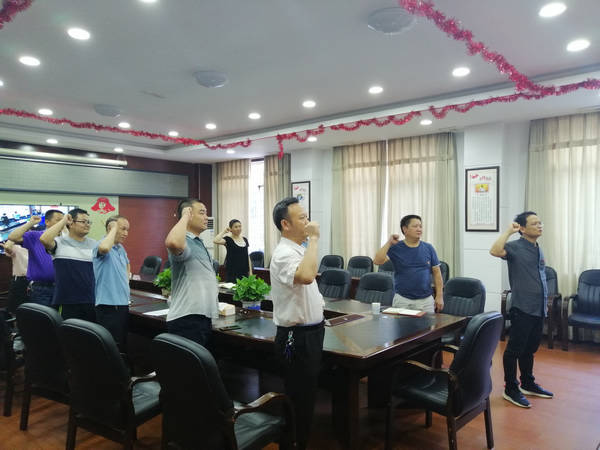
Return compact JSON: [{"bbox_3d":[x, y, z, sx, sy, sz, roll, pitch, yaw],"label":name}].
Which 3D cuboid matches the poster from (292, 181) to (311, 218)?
[{"bbox_3d":[0.031,-0.379,9.503,0.490,0.980,0.030,0,0,41],"label":"poster"}]

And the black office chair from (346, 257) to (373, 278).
[{"bbox_3d":[0.900,1.058,8.347,0.600,0.980,0.630,0,0,41],"label":"black office chair"}]

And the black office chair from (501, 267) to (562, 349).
[{"bbox_3d":[3.176,1.066,6.392,0.600,0.980,0.630,0,0,41],"label":"black office chair"}]

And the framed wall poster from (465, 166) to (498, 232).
[{"bbox_3d":[2.739,-0.380,7.042,0.510,0.950,0.030,0,0,41],"label":"framed wall poster"}]

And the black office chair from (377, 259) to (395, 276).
[{"bbox_3d":[1.426,1.071,7.844,0.600,0.970,0.660,0,0,41],"label":"black office chair"}]

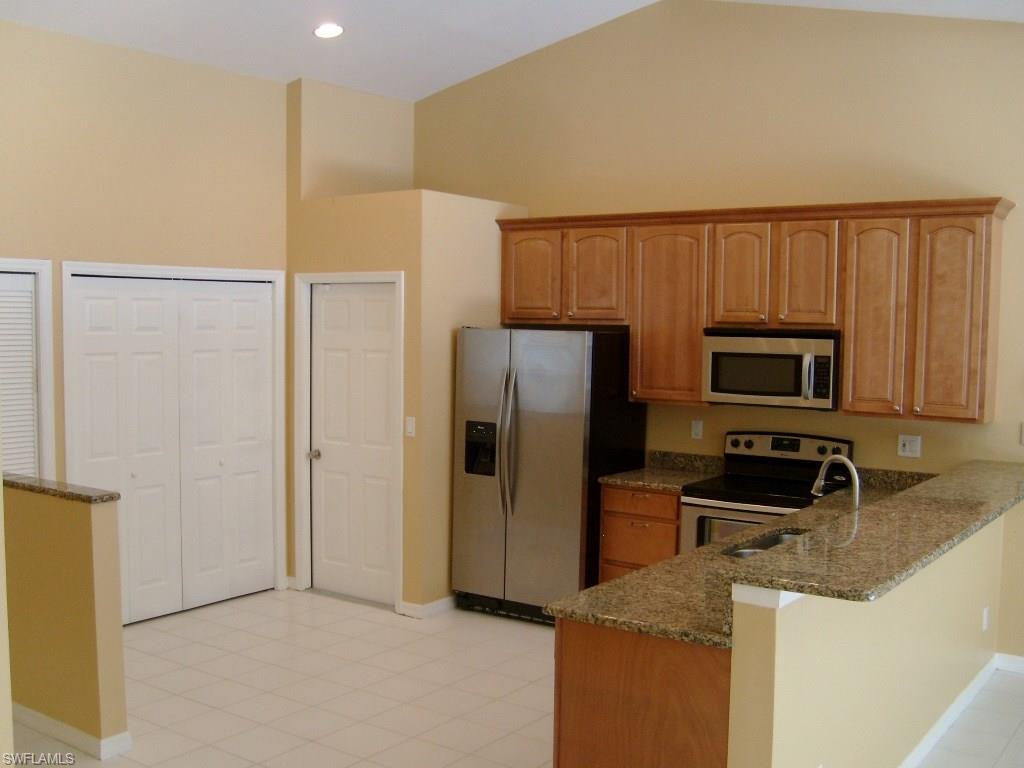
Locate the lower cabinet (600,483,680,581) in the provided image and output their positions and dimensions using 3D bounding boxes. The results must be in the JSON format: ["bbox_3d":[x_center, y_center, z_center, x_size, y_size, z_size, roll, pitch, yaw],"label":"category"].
[{"bbox_3d":[0.911,1.033,6.289,0.519,0.874,0.620,3,4,33],"label":"lower cabinet"}]

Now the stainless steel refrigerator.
[{"bbox_3d":[0.230,0.553,6.553,0.906,1.772,0.815,3,4,33],"label":"stainless steel refrigerator"}]

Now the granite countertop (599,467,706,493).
[{"bbox_3d":[0.909,0.577,6.253,0.529,0.040,0.648,3,4,33],"label":"granite countertop"}]

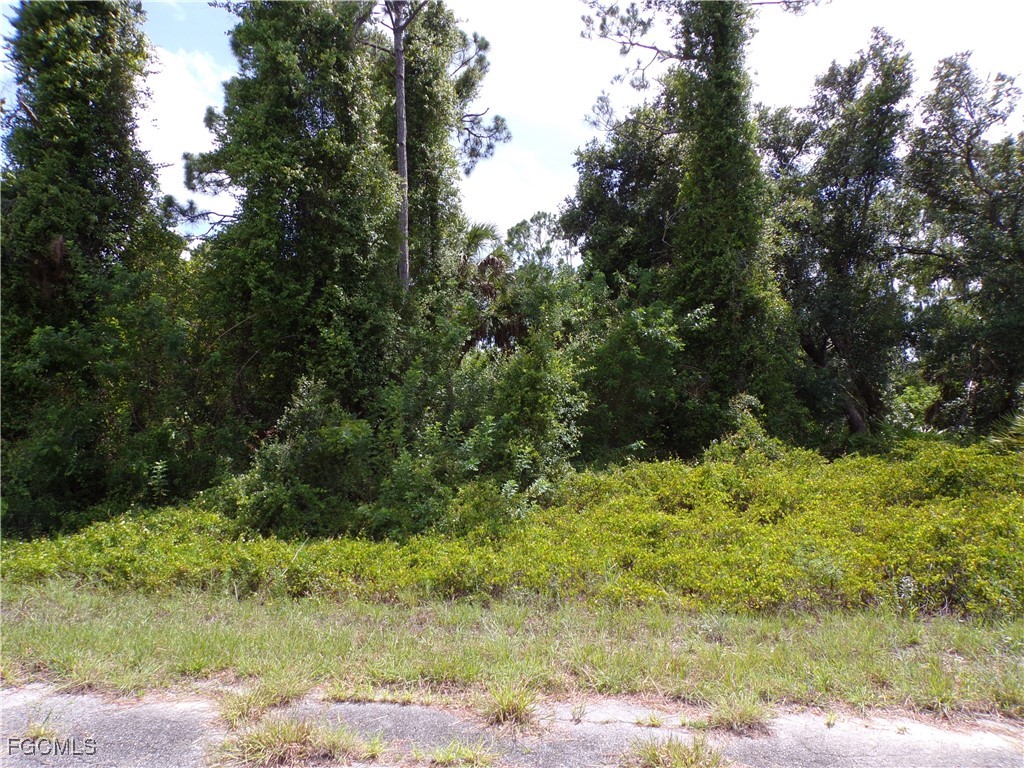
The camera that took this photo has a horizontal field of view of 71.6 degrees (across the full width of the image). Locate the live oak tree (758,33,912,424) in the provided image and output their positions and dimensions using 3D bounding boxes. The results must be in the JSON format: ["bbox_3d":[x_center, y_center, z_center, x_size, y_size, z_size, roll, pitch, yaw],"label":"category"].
[{"bbox_3d":[6.400,-2.720,14.000,3.200,8.500,3.200,0,-2,0],"label":"live oak tree"}]

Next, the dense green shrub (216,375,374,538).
[{"bbox_3d":[-2.250,0.820,7.500,1.600,1.750,1.500,0,-2,0],"label":"dense green shrub"}]

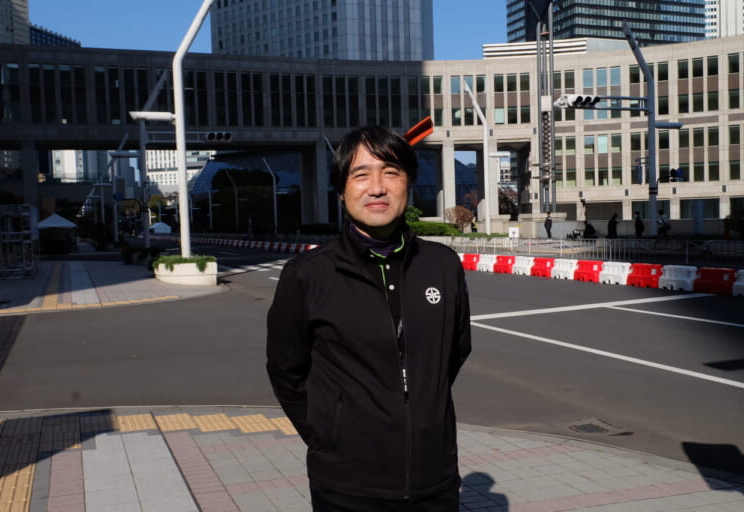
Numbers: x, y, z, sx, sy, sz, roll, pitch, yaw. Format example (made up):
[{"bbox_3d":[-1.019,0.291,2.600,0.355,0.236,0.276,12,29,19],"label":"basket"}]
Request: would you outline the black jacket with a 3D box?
[{"bbox_3d":[0.004,0.240,1.875,0.490,0.645,0.290,-3,3,-20],"label":"black jacket"}]

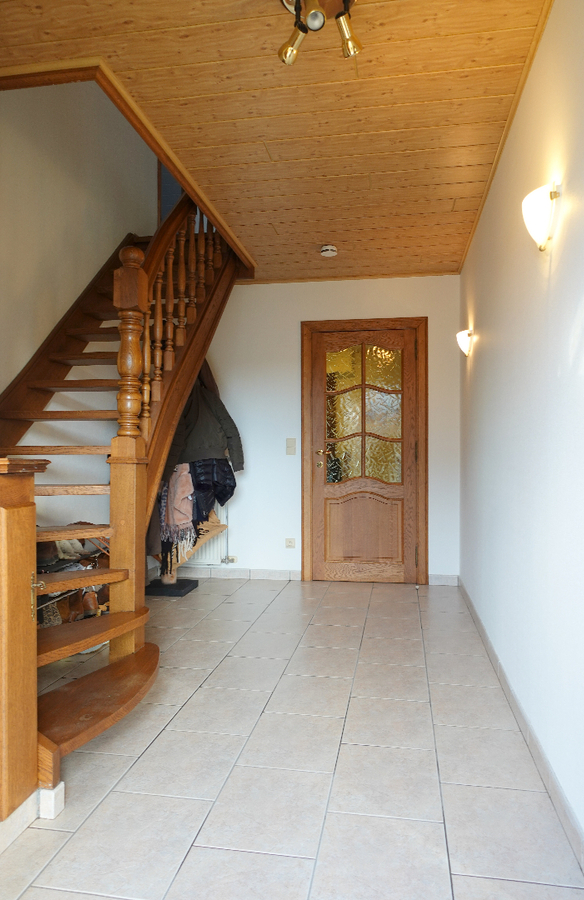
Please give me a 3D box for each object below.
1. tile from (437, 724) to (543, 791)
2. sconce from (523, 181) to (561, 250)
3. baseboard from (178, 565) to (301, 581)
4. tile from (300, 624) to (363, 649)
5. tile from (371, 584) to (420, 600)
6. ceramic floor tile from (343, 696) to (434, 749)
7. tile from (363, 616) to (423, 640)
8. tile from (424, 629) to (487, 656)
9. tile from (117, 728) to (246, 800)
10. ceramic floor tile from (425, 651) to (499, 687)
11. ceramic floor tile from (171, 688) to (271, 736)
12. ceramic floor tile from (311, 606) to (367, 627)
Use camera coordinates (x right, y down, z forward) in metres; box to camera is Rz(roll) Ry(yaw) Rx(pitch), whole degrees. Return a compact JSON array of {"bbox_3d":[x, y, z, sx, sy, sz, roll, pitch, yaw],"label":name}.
[{"bbox_3d":[0.666,1.058,2.075,0.323,0.010,0.409,0,0,10],"label":"tile"},{"bbox_3d":[0.752,-0.686,1.848,0.085,0.160,0.240,0,0,10],"label":"sconce"},{"bbox_3d":[-0.477,1.031,4.986,1.120,0.083,0.012,0,0,10],"label":"baseboard"},{"bbox_3d":[0.235,1.068,3.421,0.333,0.010,0.411,0,0,10],"label":"tile"},{"bbox_3d":[0.753,1.067,4.385,0.333,0.010,0.411,0,0,10],"label":"tile"},{"bbox_3d":[0.380,1.063,2.342,0.333,0.010,0.411,0,0,10],"label":"ceramic floor tile"},{"bbox_3d":[0.604,1.065,3.568,0.333,0.010,0.411,0,0,10],"label":"tile"},{"bbox_3d":[0.888,1.058,3.293,0.323,0.010,0.409,0,0,10],"label":"tile"},{"bbox_3d":[-0.358,1.061,2.034,0.331,0.010,0.409,0,0,10],"label":"tile"},{"bbox_3d":[0.807,1.055,2.875,0.317,0.010,0.409,0,0,10],"label":"ceramic floor tile"},{"bbox_3d":[-0.282,1.057,2.431,0.330,0.010,0.409,0,0,10],"label":"ceramic floor tile"},{"bbox_3d":[0.309,1.068,3.829,0.333,0.010,0.411,0,0,10],"label":"ceramic floor tile"}]

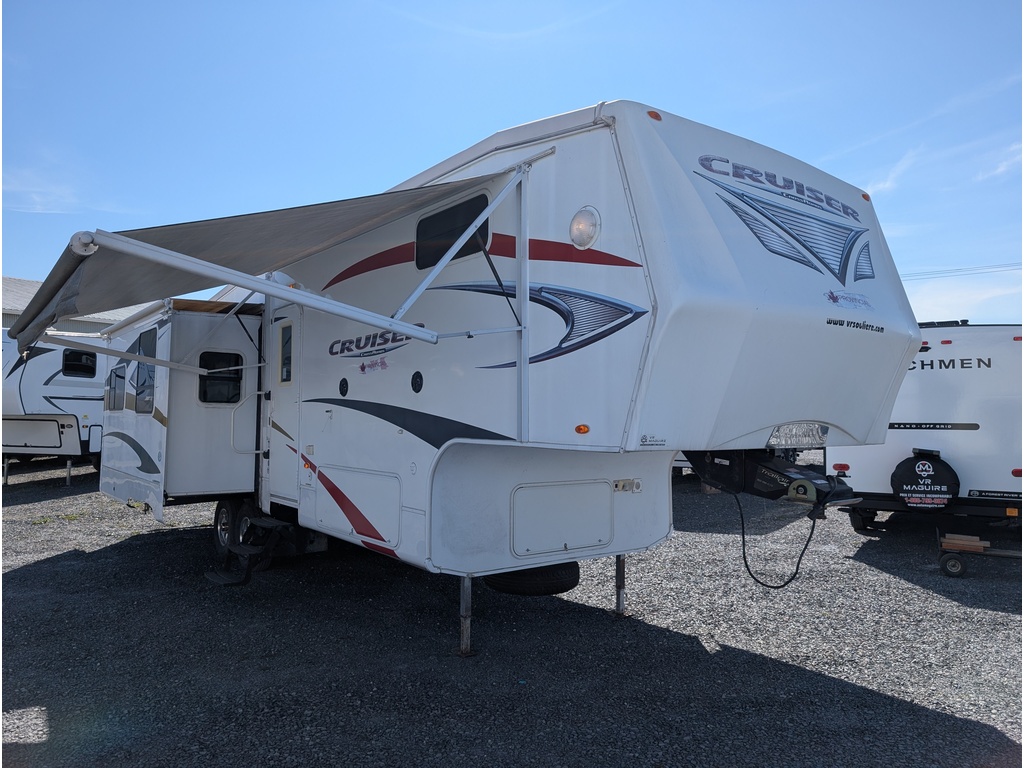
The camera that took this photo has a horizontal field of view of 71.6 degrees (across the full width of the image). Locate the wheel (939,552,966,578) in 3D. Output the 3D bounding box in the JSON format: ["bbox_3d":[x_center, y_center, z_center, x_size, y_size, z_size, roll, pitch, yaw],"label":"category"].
[{"bbox_3d":[4.622,1.898,7.443,0.260,0.260,0.085,0,-3,13],"label":"wheel"}]

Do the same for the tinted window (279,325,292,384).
[{"bbox_3d":[-2.163,-0.286,6.765,0.040,0.590,0.370,2,-3,-38],"label":"tinted window"}]

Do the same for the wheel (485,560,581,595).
[{"bbox_3d":[0.149,1.495,5.657,0.775,0.230,0.775,0,-2,0],"label":"wheel"}]

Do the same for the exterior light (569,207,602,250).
[{"bbox_3d":[0.348,-0.779,3.553,0.050,0.222,0.222,2,-3,-38],"label":"exterior light"}]

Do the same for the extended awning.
[{"bbox_3d":[-2.087,-0.749,4.937,2.180,0.980,4.260,2,-3,-38],"label":"extended awning"}]

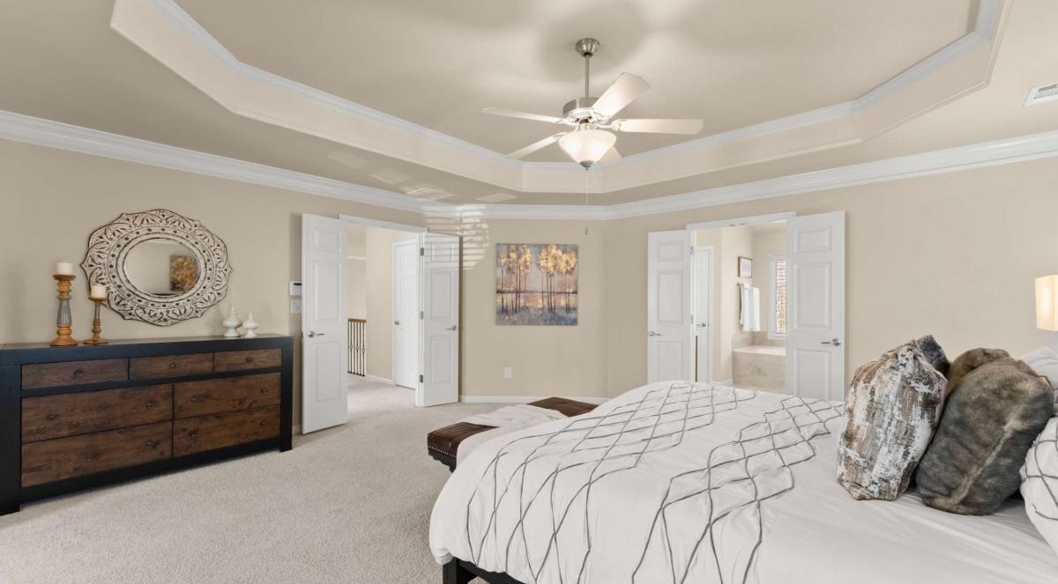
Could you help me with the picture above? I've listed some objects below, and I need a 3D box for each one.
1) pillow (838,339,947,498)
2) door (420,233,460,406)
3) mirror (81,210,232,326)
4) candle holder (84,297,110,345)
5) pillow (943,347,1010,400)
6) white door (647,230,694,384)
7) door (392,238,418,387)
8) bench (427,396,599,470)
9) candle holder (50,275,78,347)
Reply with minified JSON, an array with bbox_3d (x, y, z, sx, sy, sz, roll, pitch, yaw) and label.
[{"bbox_3d":[1.120,0.355,1.250,0.190,0.440,0.440,16,9,39],"label":"pillow"},{"bbox_3d":[-1.040,0.333,4.910,0.450,2.030,0.045,1,-2,-38],"label":"door"},{"bbox_3d":[-2.810,-0.186,3.165,0.890,0.900,0.040,2,-2,-45],"label":"mirror"},{"bbox_3d":[-2.806,0.188,2.670,0.118,0.300,0.118,2,-2,-45],"label":"candle holder"},{"bbox_3d":[1.600,0.385,1.500,0.180,0.430,0.450,18,10,38],"label":"pillow"},{"bbox_3d":[1.530,0.348,4.500,0.455,2.030,0.045,0,-2,23],"label":"white door"},{"bbox_3d":[-1.655,0.348,5.765,0.750,2.030,0.045,-1,-2,40],"label":"door"},{"bbox_3d":[0.000,1.020,2.580,0.480,0.480,1.250,-1,-2,40],"label":"bench"},{"bbox_3d":[-2.935,0.117,2.600,0.118,0.435,0.118,2,-2,-45],"label":"candle holder"}]

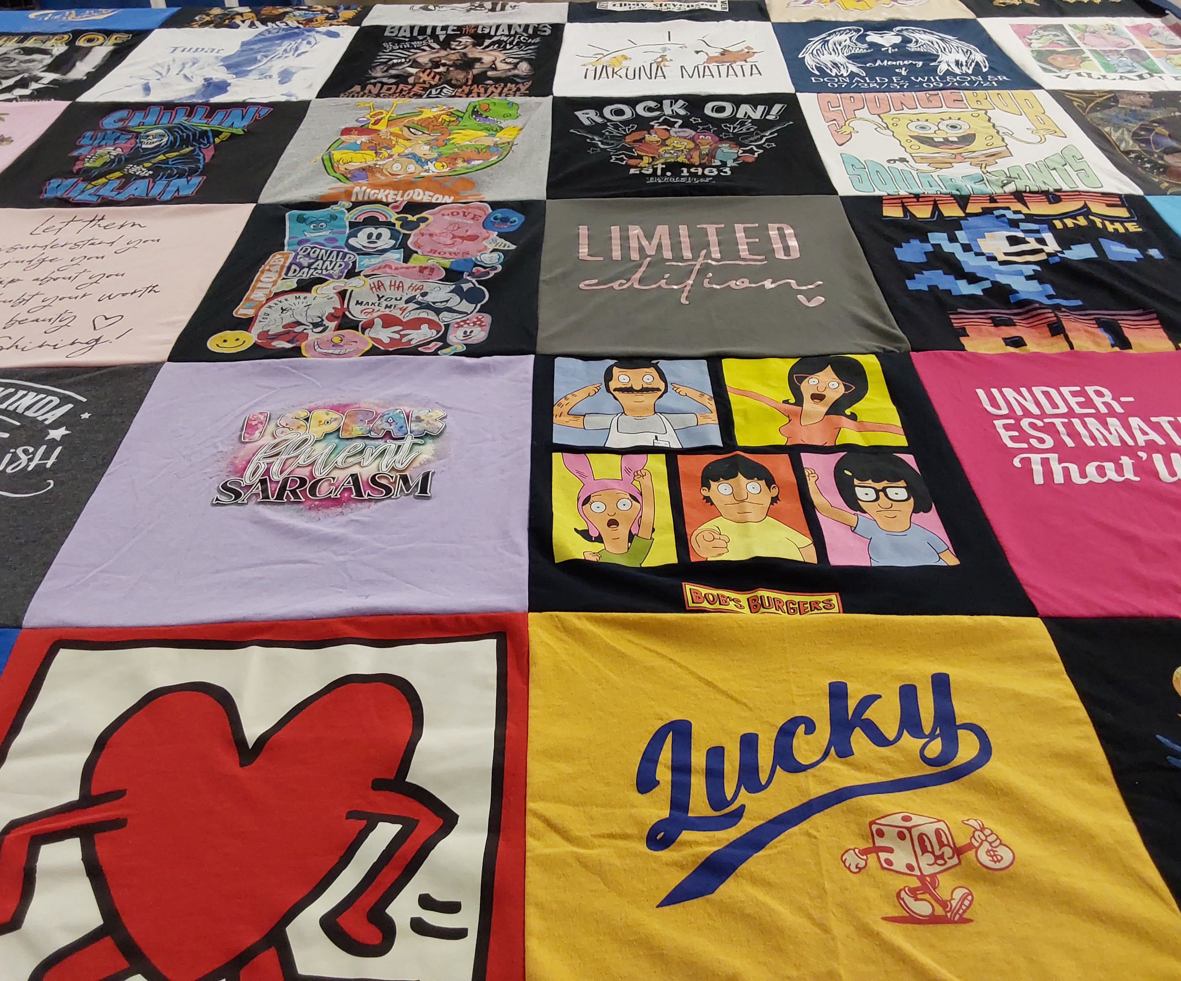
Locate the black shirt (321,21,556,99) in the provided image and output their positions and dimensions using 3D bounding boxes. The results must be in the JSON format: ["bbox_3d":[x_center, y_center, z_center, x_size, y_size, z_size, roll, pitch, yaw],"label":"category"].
[{"bbox_3d":[-0.236,-0.718,1.766,0.374,0.020,0.383,0,40,1],"label":"black shirt"}]

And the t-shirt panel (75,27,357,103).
[{"bbox_3d":[-0.603,-0.715,1.768,0.373,0.020,0.376,0,40,1],"label":"t-shirt panel"}]

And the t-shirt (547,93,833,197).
[{"bbox_3d":[0.128,-0.484,1.475,0.370,0.020,0.369,-1,40,0],"label":"t-shirt"}]

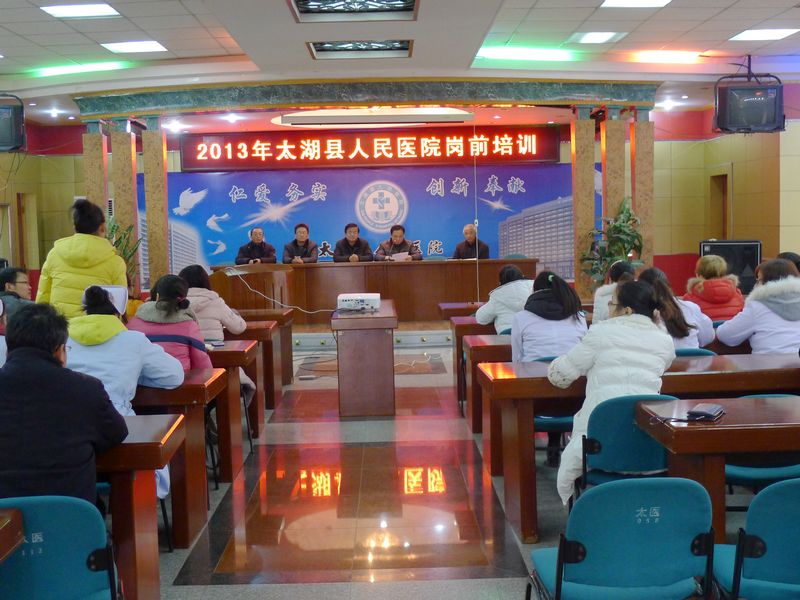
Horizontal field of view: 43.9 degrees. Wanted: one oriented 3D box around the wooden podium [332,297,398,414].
[{"bbox_3d":[-0.265,0.449,8.335,0.490,0.755,1.500,-1,5,-1],"label":"wooden podium"}]

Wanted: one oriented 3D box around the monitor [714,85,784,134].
[{"bbox_3d":[3.933,-2.152,11.200,0.710,0.530,0.500,-1,9,7],"label":"monitor"}]

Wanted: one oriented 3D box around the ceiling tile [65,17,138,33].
[{"bbox_3d":[-2.686,-2.484,8.973,0.600,0.020,0.600,-1,5,-1],"label":"ceiling tile"}]

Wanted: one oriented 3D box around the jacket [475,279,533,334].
[{"bbox_3d":[0.760,0.146,6.719,0.490,0.580,0.550,-2,5,-9],"label":"jacket"}]

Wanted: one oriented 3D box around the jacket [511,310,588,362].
[{"bbox_3d":[0.822,0.303,5.453,0.440,0.530,0.560,-1,5,-1],"label":"jacket"}]

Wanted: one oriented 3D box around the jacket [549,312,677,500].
[{"bbox_3d":[0.931,0.451,4.413,0.550,0.780,0.600,-2,5,-6],"label":"jacket"}]

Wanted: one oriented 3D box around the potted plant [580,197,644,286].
[{"bbox_3d":[2.697,-0.543,12.632,0.820,1.520,0.800,-1,5,-1],"label":"potted plant"}]

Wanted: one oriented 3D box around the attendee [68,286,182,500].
[{"bbox_3d":[-1.272,0.569,4.480,0.580,1.260,0.770,-1,5,2],"label":"attendee"}]

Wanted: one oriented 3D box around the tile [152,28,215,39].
[{"bbox_3d":[-2.120,-2.560,9.571,0.600,0.020,0.600,-1,5,-1],"label":"tile"}]

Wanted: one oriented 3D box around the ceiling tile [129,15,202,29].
[{"bbox_3d":[-2.123,-2.541,9.074,0.600,0.025,0.600,-1,5,-1],"label":"ceiling tile"}]

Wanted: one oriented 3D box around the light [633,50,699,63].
[{"bbox_3d":[3.045,-2.793,11.398,0.760,0.120,0.250,-1,5,-1],"label":"light"}]

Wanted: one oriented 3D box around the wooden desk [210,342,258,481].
[{"bbox_3d":[-1.649,0.664,5.917,1.600,0.760,0.500,-1,5,-1],"label":"wooden desk"}]

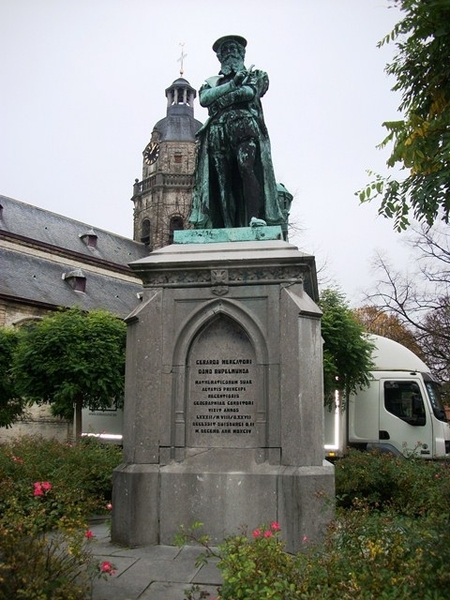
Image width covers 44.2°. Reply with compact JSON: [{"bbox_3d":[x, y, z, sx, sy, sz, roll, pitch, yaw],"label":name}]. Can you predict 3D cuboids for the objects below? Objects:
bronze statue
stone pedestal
[{"bbox_3d":[0.152,-2.377,8.049,1.243,3.284,1.021,-2,-13,10],"label":"bronze statue"},{"bbox_3d":[0.115,1.153,7.327,2.530,3.556,2.530,-2,-13,10],"label":"stone pedestal"}]

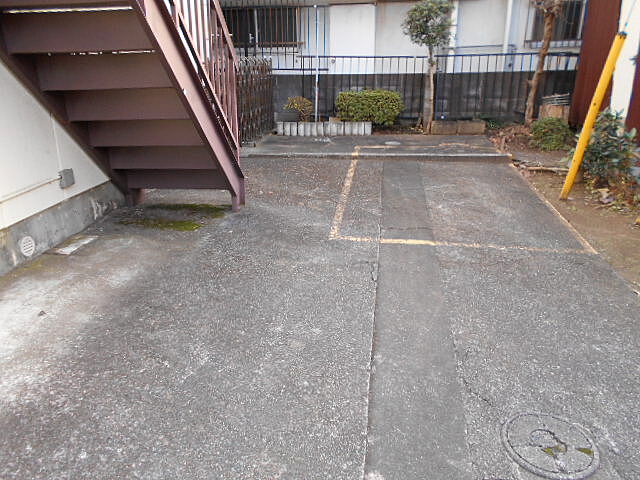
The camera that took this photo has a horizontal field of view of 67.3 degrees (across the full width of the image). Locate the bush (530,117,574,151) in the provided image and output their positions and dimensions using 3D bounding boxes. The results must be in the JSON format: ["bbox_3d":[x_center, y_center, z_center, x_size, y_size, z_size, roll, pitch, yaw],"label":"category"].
[{"bbox_3d":[3.137,-1.464,6.473,0.570,0.400,0.540,2,22,8],"label":"bush"}]

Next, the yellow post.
[{"bbox_3d":[2.380,-1.041,4.228,0.077,1.437,0.077,11,20,4],"label":"yellow post"}]

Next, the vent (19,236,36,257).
[{"bbox_3d":[-2.100,0.049,3.476,0.025,0.138,0.138,2,22,8],"label":"vent"}]

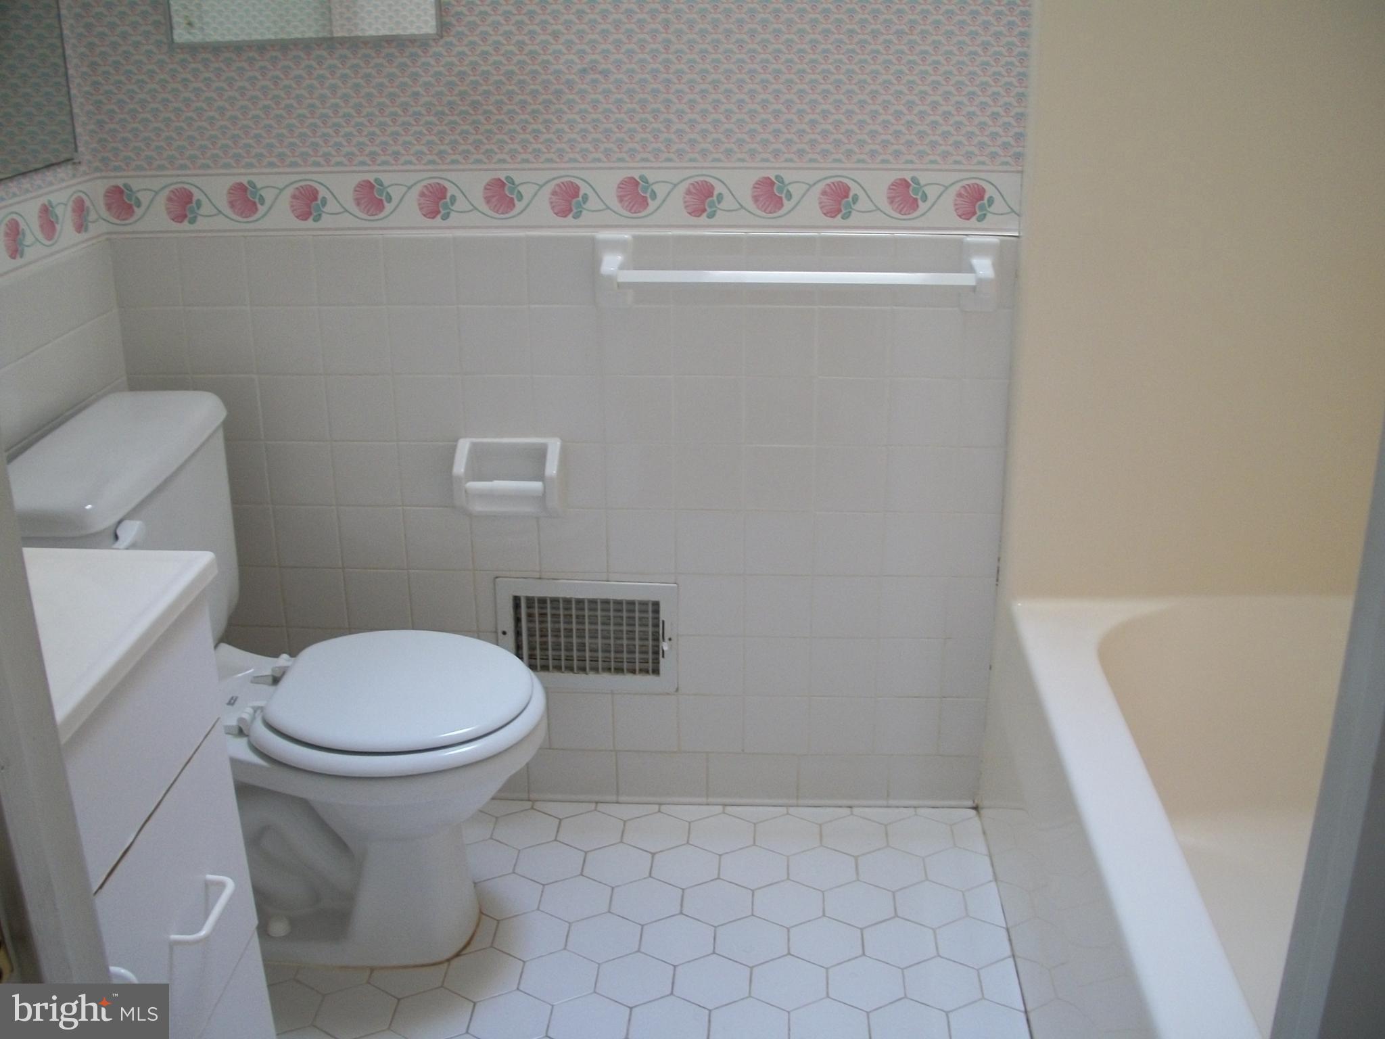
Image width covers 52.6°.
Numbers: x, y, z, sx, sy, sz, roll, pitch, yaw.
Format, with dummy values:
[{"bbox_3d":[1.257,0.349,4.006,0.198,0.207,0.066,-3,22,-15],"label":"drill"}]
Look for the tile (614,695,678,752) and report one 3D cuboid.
[{"bbox_3d":[-0.078,0.341,2.363,0.108,0.108,0.009,1,20,3],"label":"tile"}]

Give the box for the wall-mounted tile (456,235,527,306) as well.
[{"bbox_3d":[-0.302,-0.376,2.105,0.108,0.108,0.009,1,20,3],"label":"wall-mounted tile"}]

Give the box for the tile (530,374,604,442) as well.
[{"bbox_3d":[-0.193,-0.173,2.178,0.108,0.108,0.009,1,20,3],"label":"tile"}]

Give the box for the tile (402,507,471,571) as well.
[{"bbox_3d":[-0.408,0.032,2.281,0.108,0.107,0.009,1,20,4],"label":"tile"}]

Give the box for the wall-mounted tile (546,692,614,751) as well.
[{"bbox_3d":[-0.189,0.339,2.364,0.108,0.108,0.010,1,20,4],"label":"wall-mounted tile"}]

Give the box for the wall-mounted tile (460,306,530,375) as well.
[{"bbox_3d":[-0.303,-0.275,2.163,0.108,0.107,0.009,1,20,4],"label":"wall-mounted tile"}]

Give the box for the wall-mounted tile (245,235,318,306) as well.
[{"bbox_3d":[-0.623,-0.375,2.121,0.108,0.108,0.009,1,21,3],"label":"wall-mounted tile"}]

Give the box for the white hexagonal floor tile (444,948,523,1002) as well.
[{"bbox_3d":[-0.295,0.647,1.978,0.108,0.010,0.125,1,20,4],"label":"white hexagonal floor tile"}]

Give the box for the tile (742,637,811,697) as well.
[{"bbox_3d":[0.140,0.242,2.305,0.108,0.108,0.009,1,20,3],"label":"tile"}]

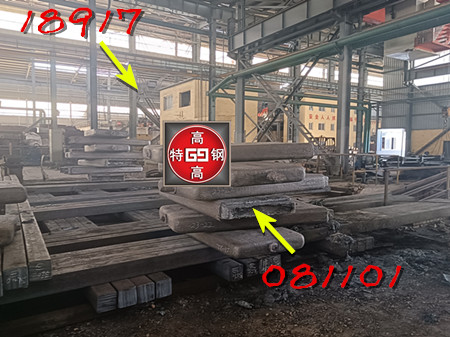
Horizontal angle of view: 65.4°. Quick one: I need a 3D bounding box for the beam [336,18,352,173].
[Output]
[{"bbox_3d":[5.979,-3.546,17.491,0.450,7.680,0.480,-1,4,-31],"label":"beam"}]

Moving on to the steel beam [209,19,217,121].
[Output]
[{"bbox_3d":[-0.934,-5.489,25.296,0.340,10.400,0.340,-1,4,-31],"label":"steel beam"}]

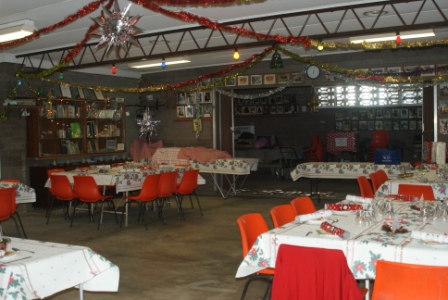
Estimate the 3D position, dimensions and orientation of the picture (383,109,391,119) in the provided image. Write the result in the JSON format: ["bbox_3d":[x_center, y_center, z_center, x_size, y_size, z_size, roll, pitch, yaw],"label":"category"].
[{"bbox_3d":[4.066,-0.904,13.069,0.190,0.240,0.025,1,4,25],"label":"picture"}]

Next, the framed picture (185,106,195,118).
[{"bbox_3d":[-0.781,-0.858,11.935,0.234,0.277,0.030,0,2,31],"label":"framed picture"}]

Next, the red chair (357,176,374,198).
[{"bbox_3d":[2.054,0.734,6.928,0.520,0.750,0.500,1,3,29],"label":"red chair"}]

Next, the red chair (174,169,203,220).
[{"bbox_3d":[-0.650,0.708,8.430,0.500,0.775,0.450,1,4,27],"label":"red chair"}]

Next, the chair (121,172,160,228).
[{"bbox_3d":[-1.242,0.775,8.071,0.530,0.795,0.490,0,2,31],"label":"chair"}]

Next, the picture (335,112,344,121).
[{"bbox_3d":[3.280,-0.958,14.846,0.239,0.229,0.030,0,2,31],"label":"picture"}]

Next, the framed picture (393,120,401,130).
[{"bbox_3d":[4.640,-0.654,14.060,0.183,0.250,0.030,0,2,31],"label":"framed picture"}]

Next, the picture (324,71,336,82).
[{"bbox_3d":[2.079,-1.431,10.221,0.228,0.204,0.030,0,2,31],"label":"picture"}]

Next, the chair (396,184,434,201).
[{"bbox_3d":[2.187,0.768,5.813,0.490,0.795,0.530,0,3,36],"label":"chair"}]

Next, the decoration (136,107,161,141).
[{"bbox_3d":[-1.587,-0.568,11.000,0.515,0.694,0.300,0,2,31],"label":"decoration"}]

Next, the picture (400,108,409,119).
[{"bbox_3d":[4.490,-0.905,12.996,0.172,0.251,0.025,1,3,29],"label":"picture"}]

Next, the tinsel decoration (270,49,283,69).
[{"bbox_3d":[0.665,-1.139,6.550,0.150,0.235,0.120,1,3,29],"label":"tinsel decoration"}]

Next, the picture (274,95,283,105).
[{"bbox_3d":[1.524,-1.401,14.587,0.225,0.270,0.025,1,3,29],"label":"picture"}]

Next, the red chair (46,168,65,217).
[{"bbox_3d":[-2.729,0.745,9.035,0.520,0.790,0.500,0,3,29],"label":"red chair"}]

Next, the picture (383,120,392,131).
[{"bbox_3d":[4.128,-0.611,13.207,0.189,0.237,0.025,1,3,29],"label":"picture"}]

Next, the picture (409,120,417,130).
[{"bbox_3d":[4.933,-0.636,13.695,0.190,0.250,0.025,0,3,27],"label":"picture"}]

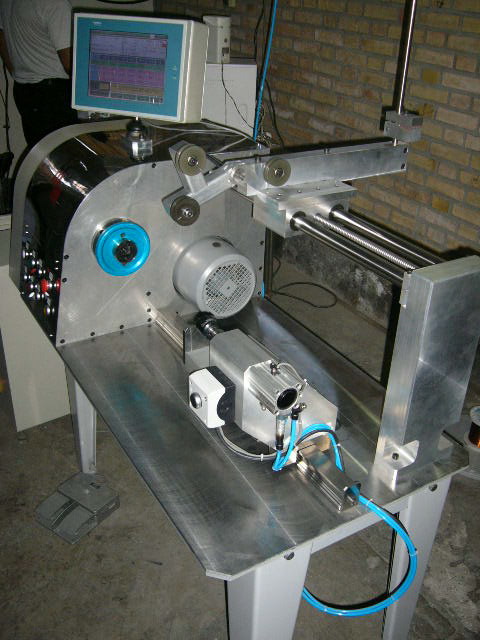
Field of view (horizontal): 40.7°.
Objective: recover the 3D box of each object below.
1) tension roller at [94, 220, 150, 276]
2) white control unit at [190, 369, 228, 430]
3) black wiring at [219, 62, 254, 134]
[{"bbox_3d":[-0.332,-0.205,1.818,0.157,0.157,0.042,-15,33,-27],"label":"tension roller"},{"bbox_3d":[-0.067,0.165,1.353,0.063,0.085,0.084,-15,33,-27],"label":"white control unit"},{"bbox_3d":[-0.011,-0.980,2.850,0.140,0.290,0.050,1,29,-1],"label":"black wiring"}]

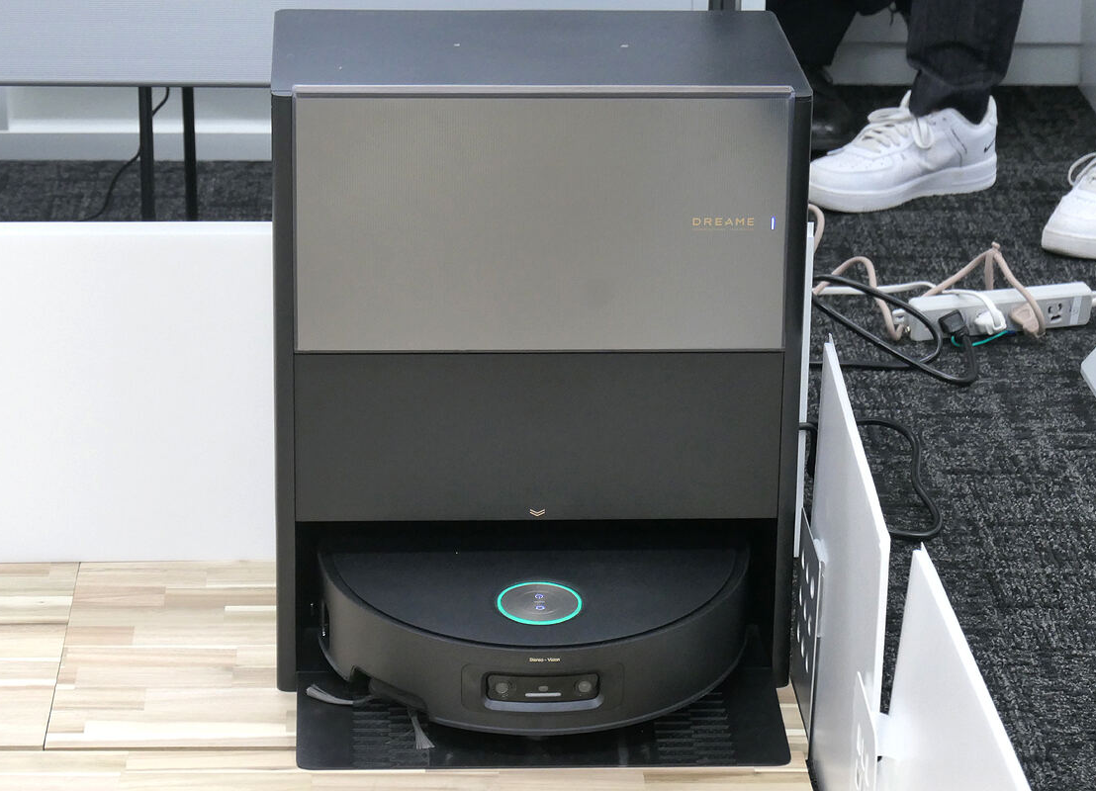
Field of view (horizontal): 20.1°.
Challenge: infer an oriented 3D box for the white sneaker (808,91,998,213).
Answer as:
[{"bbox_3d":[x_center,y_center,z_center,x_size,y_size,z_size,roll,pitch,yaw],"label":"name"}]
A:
[{"bbox_3d":[0.443,-0.320,3.915,0.293,0.130,0.107,-10,24,-27],"label":"white sneaker"}]

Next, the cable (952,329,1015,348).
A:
[{"bbox_3d":[0.479,-0.068,3.420,0.068,0.014,0.035,-5,22,-16],"label":"cable"}]

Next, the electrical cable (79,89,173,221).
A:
[{"bbox_3d":[-0.518,-0.303,3.782,0.115,0.165,0.090,0,21,-3],"label":"electrical cable"}]

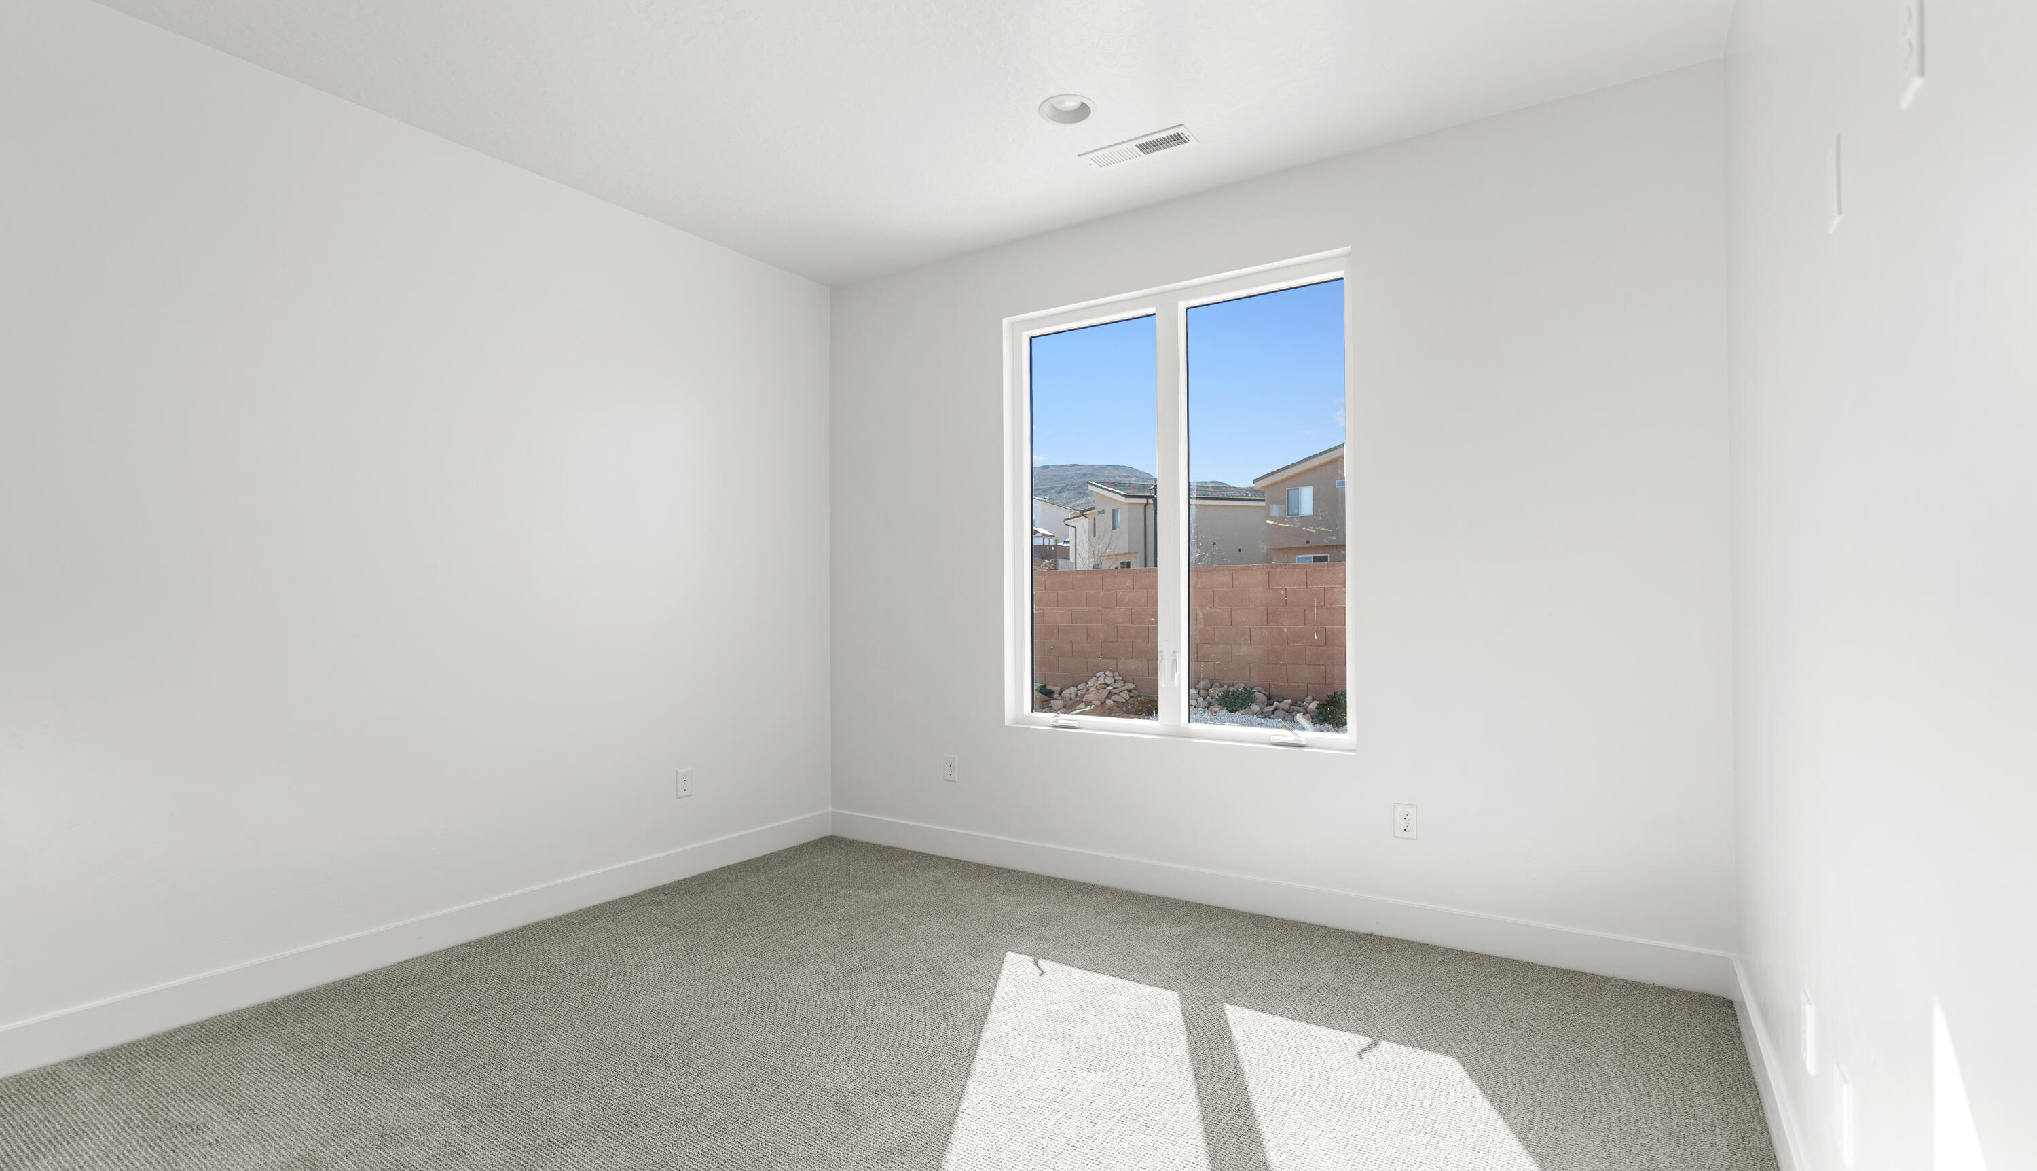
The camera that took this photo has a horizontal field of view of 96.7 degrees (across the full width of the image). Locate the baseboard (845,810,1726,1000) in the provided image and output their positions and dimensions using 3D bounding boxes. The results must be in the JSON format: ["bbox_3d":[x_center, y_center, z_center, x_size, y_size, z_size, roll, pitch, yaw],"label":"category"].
[{"bbox_3d":[0.546,1.142,3.515,3.540,0.128,0.017,-1,-1,33],"label":"baseboard"}]

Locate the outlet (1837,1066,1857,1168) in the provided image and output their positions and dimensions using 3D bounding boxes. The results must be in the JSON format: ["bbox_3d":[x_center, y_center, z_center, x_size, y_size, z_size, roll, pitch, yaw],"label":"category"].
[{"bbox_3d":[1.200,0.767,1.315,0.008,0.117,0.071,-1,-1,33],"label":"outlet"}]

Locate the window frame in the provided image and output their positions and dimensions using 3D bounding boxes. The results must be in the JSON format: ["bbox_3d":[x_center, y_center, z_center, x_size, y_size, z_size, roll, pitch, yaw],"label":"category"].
[{"bbox_3d":[0.593,-0.286,3.600,1.465,1.760,0.085,-1,-1,33],"label":"window frame"}]

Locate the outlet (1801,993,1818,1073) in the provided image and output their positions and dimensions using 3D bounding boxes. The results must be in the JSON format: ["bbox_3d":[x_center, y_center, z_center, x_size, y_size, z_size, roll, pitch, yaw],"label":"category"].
[{"bbox_3d":[1.367,0.772,1.569,0.008,0.117,0.071,-1,-1,33],"label":"outlet"}]

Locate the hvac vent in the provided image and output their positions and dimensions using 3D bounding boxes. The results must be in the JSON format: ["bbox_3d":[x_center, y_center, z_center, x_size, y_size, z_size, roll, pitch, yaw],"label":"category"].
[{"bbox_3d":[0.412,-1.493,3.122,0.393,0.016,0.157,-1,-1,33],"label":"hvac vent"}]

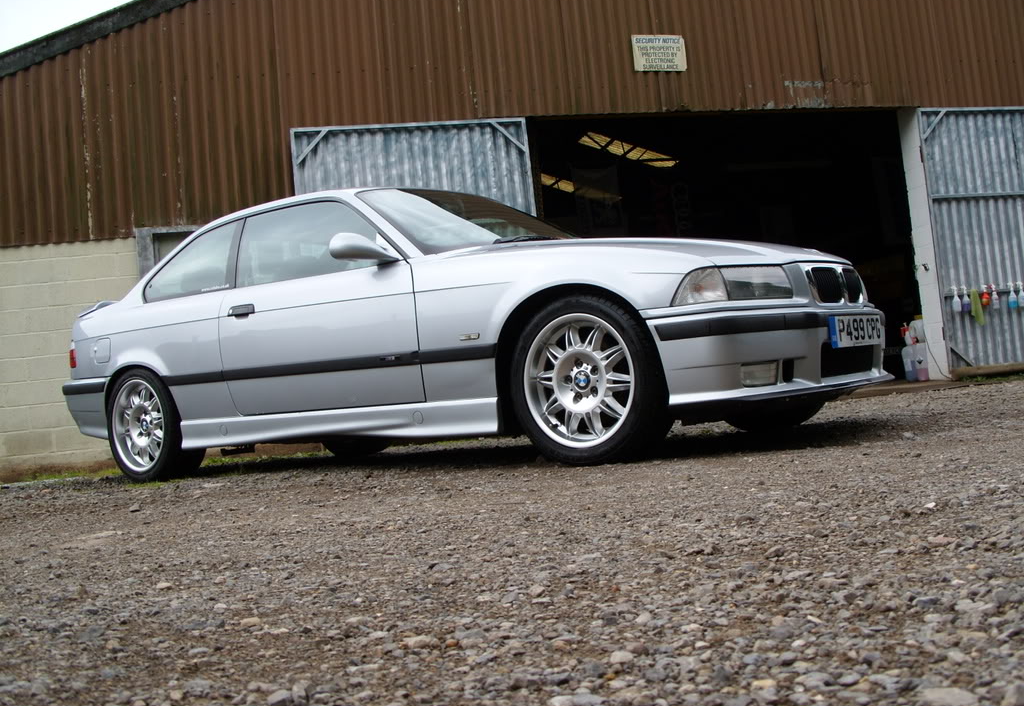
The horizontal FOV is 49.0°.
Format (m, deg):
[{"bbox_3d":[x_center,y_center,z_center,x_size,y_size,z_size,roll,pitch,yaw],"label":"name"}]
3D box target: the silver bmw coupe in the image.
[{"bbox_3d":[-0.419,-0.130,5.506,4.410,1.310,1.750,-7,-3,39],"label":"silver bmw coupe"}]

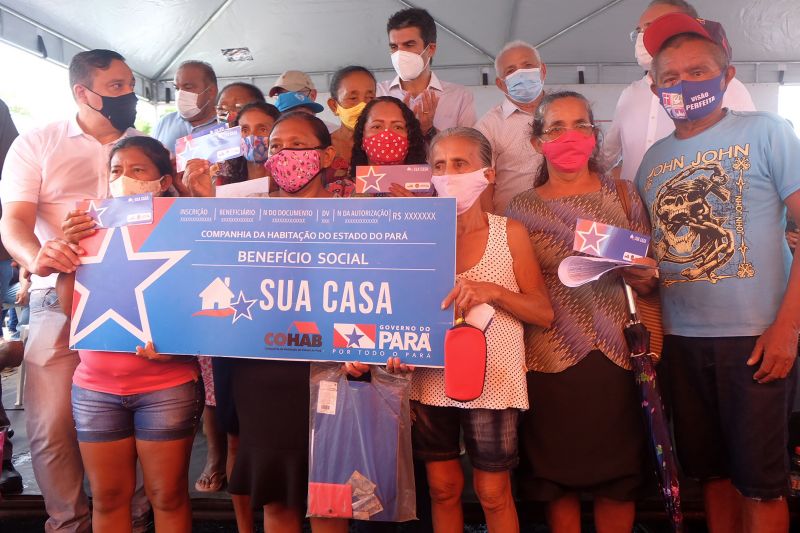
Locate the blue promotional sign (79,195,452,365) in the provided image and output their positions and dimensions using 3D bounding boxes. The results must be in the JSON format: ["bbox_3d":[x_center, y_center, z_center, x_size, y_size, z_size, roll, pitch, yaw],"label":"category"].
[{"bbox_3d":[-0.409,0.032,1.780,1.104,0.442,0.015,3,-2,12],"label":"blue promotional sign"}]

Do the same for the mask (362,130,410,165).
[{"bbox_3d":[-0.044,-0.385,2.100,0.145,0.120,0.085,0,3,0],"label":"mask"}]

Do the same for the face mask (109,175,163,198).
[{"bbox_3d":[-0.806,-0.232,1.970,0.150,0.115,0.085,0,4,3],"label":"face mask"}]

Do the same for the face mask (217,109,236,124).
[{"bbox_3d":[-0.720,-0.629,2.720,0.140,0.115,0.085,1,4,15],"label":"face mask"}]

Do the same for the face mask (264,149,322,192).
[{"bbox_3d":[-0.307,-0.277,1.860,0.150,0.130,0.090,1,4,15],"label":"face mask"}]

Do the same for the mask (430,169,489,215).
[{"bbox_3d":[0.168,-0.208,1.790,0.150,0.130,0.095,2,4,31],"label":"mask"}]

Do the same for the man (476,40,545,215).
[{"bbox_3d":[0.462,-0.021,2.501,0.500,1.680,0.300,1,4,14],"label":"man"}]

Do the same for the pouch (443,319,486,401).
[{"bbox_3d":[0.167,0.239,1.640,0.105,0.205,0.045,1,4,13],"label":"pouch"}]

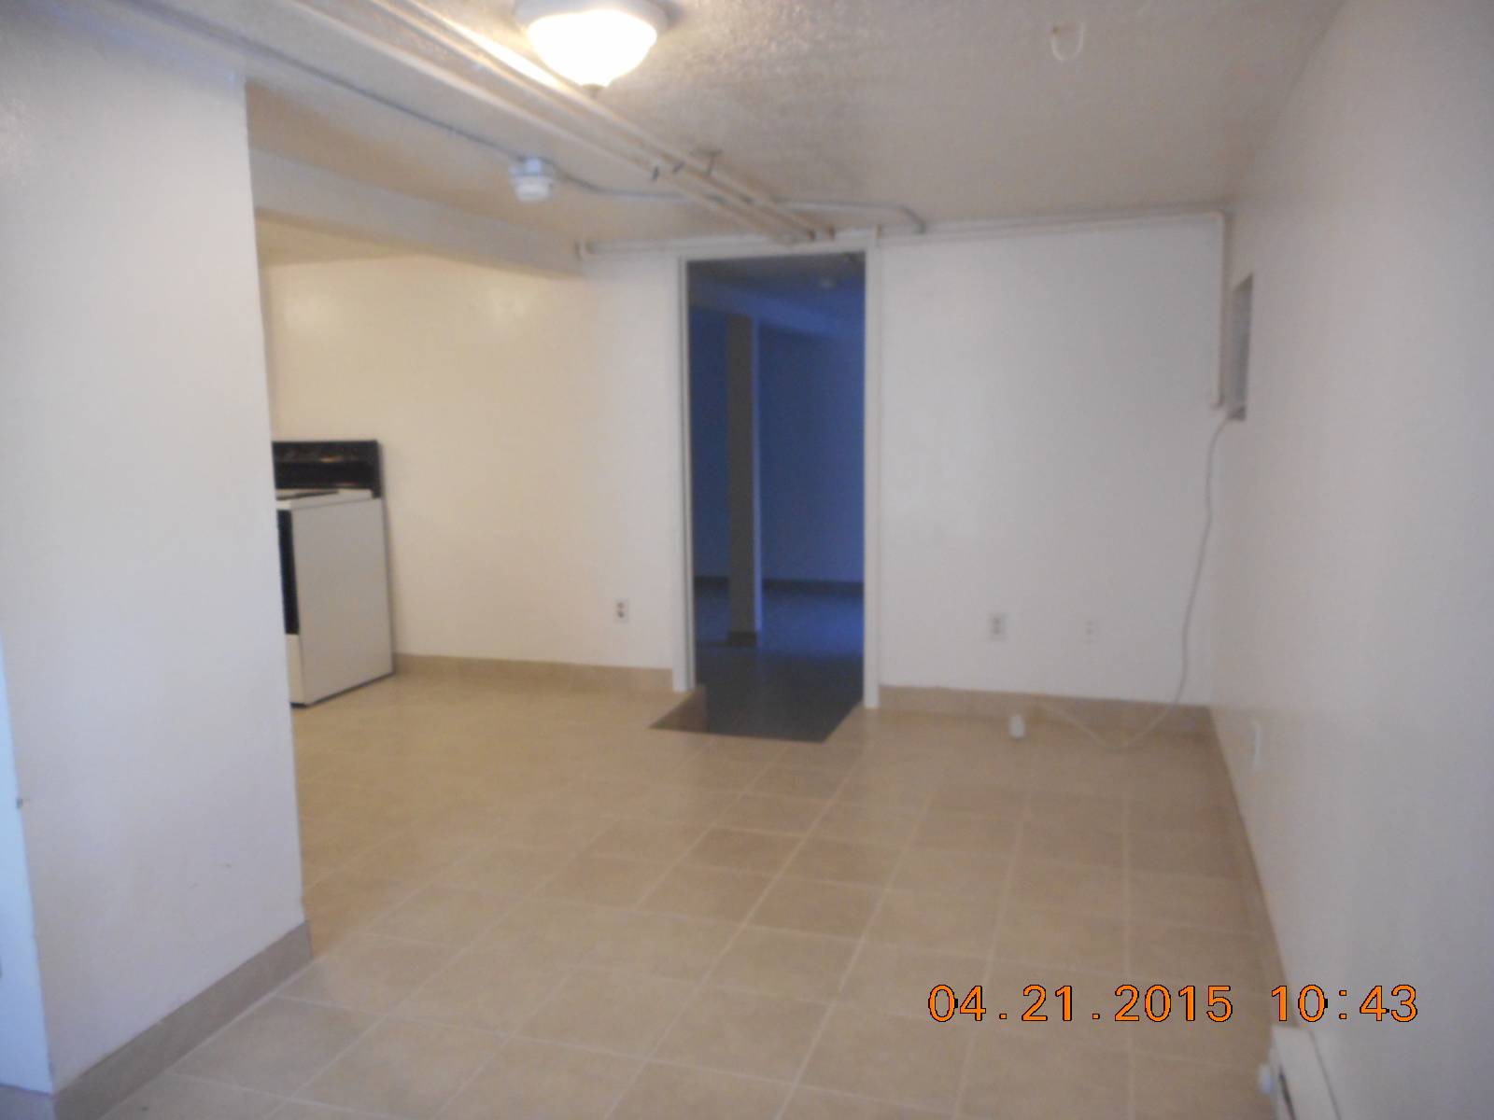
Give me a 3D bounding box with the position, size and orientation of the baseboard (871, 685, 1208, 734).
[{"bbox_3d":[1.216,0.621,4.504,1.360,0.110,0.015,1,8,19],"label":"baseboard"}]

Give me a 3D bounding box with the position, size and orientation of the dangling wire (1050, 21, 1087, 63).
[{"bbox_3d":[0.651,-1.052,2.188,0.065,0.075,0.012,1,8,18],"label":"dangling wire"}]

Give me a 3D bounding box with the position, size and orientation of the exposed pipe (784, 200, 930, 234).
[{"bbox_3d":[0.429,-1.317,4.138,0.440,0.035,0.550,1,8,18],"label":"exposed pipe"}]

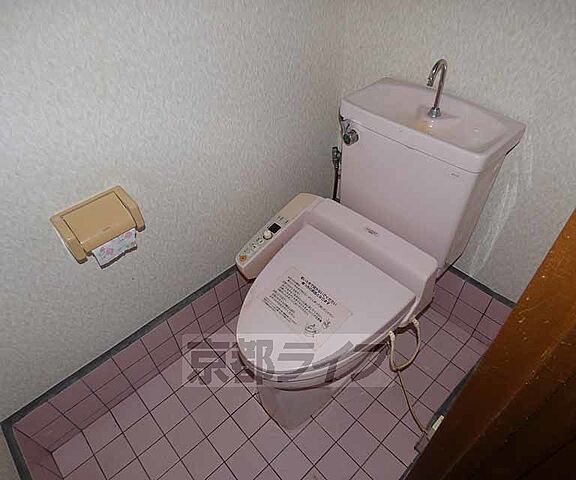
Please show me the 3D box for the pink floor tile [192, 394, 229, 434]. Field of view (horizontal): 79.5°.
[{"bbox_3d":[-0.264,0.598,1.178,0.098,0.010,0.098,-34,52,-28],"label":"pink floor tile"}]

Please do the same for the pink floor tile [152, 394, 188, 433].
[{"bbox_3d":[-0.411,0.609,1.214,0.098,0.010,0.100,-34,50,-28],"label":"pink floor tile"}]

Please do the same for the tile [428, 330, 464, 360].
[{"bbox_3d":[0.593,0.400,1.318,0.097,0.010,0.097,-33,50,-27],"label":"tile"}]

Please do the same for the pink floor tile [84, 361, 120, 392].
[{"bbox_3d":[-0.601,0.437,1.119,0.098,0.098,0.010,-34,52,-28],"label":"pink floor tile"}]

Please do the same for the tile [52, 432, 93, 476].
[{"bbox_3d":[-0.699,0.705,1.135,0.098,0.010,0.100,-34,50,-28],"label":"tile"}]

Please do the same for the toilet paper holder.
[{"bbox_3d":[-0.429,-0.034,0.799,0.163,0.090,0.100,-34,52,-28],"label":"toilet paper holder"}]

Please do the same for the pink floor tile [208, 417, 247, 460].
[{"bbox_3d":[-0.199,0.656,1.144,0.098,0.010,0.100,-34,50,-28],"label":"pink floor tile"}]

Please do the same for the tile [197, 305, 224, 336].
[{"bbox_3d":[-0.294,0.317,1.345,0.098,0.118,0.010,-34,52,-28],"label":"tile"}]

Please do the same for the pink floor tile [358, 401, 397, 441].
[{"bbox_3d":[0.299,0.599,1.146,0.098,0.010,0.098,-34,52,-28],"label":"pink floor tile"}]

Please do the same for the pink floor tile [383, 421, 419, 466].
[{"bbox_3d":[0.363,0.640,1.079,0.097,0.010,0.097,-33,50,-27],"label":"pink floor tile"}]

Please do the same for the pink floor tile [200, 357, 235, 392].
[{"bbox_3d":[-0.256,0.492,1.261,0.098,0.010,0.098,-34,52,-28],"label":"pink floor tile"}]

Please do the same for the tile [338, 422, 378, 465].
[{"bbox_3d":[0.230,0.654,1.112,0.098,0.010,0.100,-34,50,-28],"label":"tile"}]

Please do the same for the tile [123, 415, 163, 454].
[{"bbox_3d":[-0.484,0.657,1.168,0.098,0.010,0.100,-34,50,-28],"label":"tile"}]

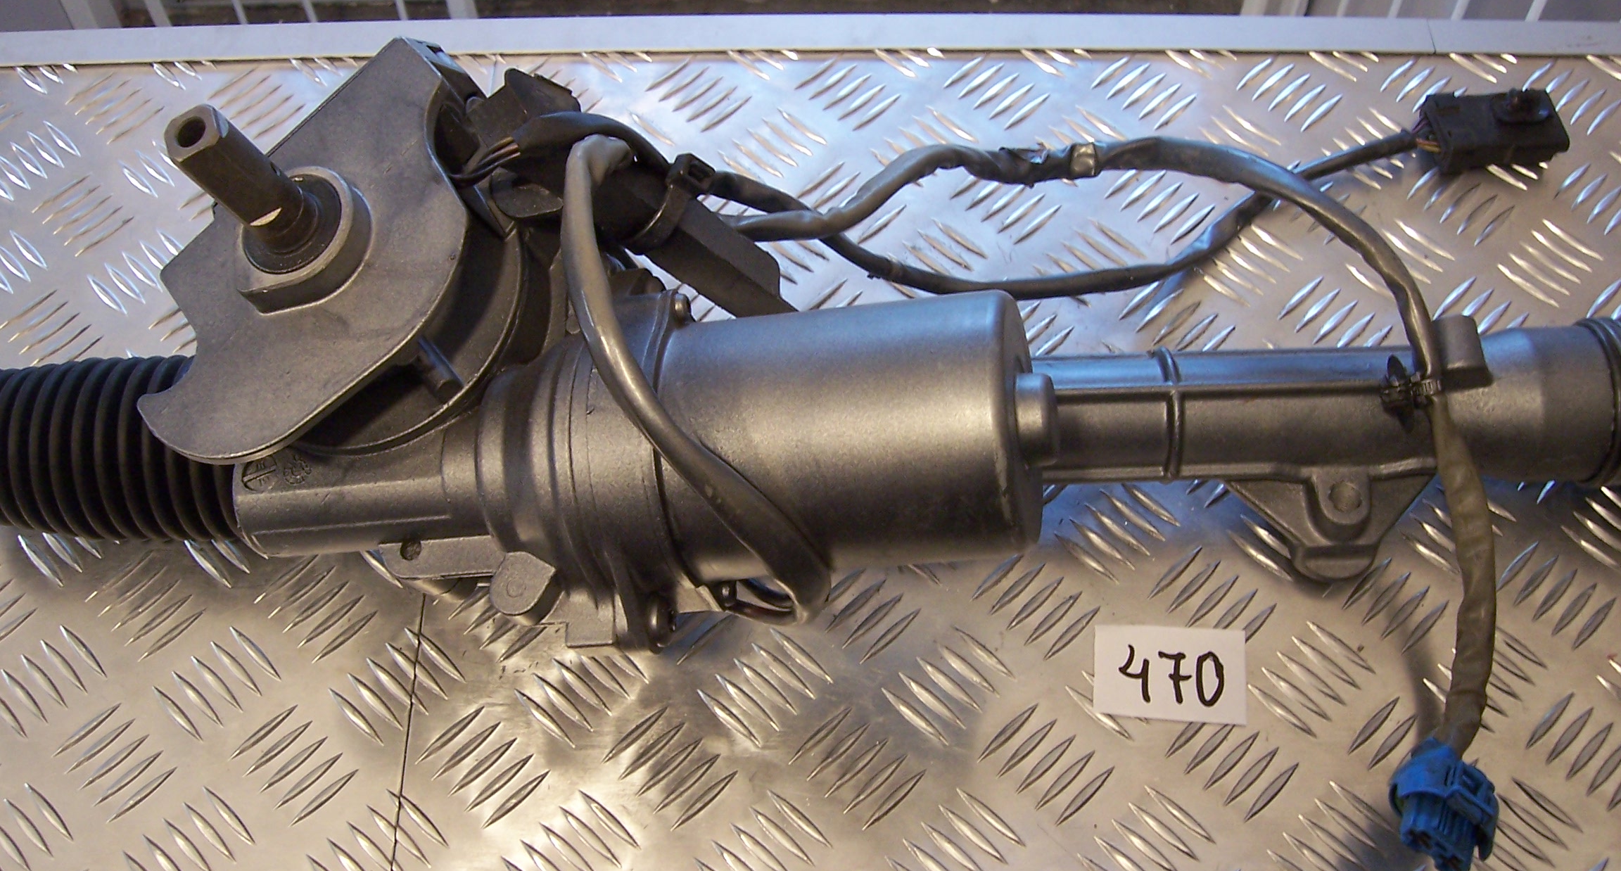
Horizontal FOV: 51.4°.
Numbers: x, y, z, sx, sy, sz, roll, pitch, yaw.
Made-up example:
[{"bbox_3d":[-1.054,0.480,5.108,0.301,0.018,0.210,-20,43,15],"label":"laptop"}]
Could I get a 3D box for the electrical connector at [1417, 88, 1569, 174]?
[{"bbox_3d":[0.252,-0.114,0.618,0.046,0.017,0.028,-4,60,-3],"label":"electrical connector"}]

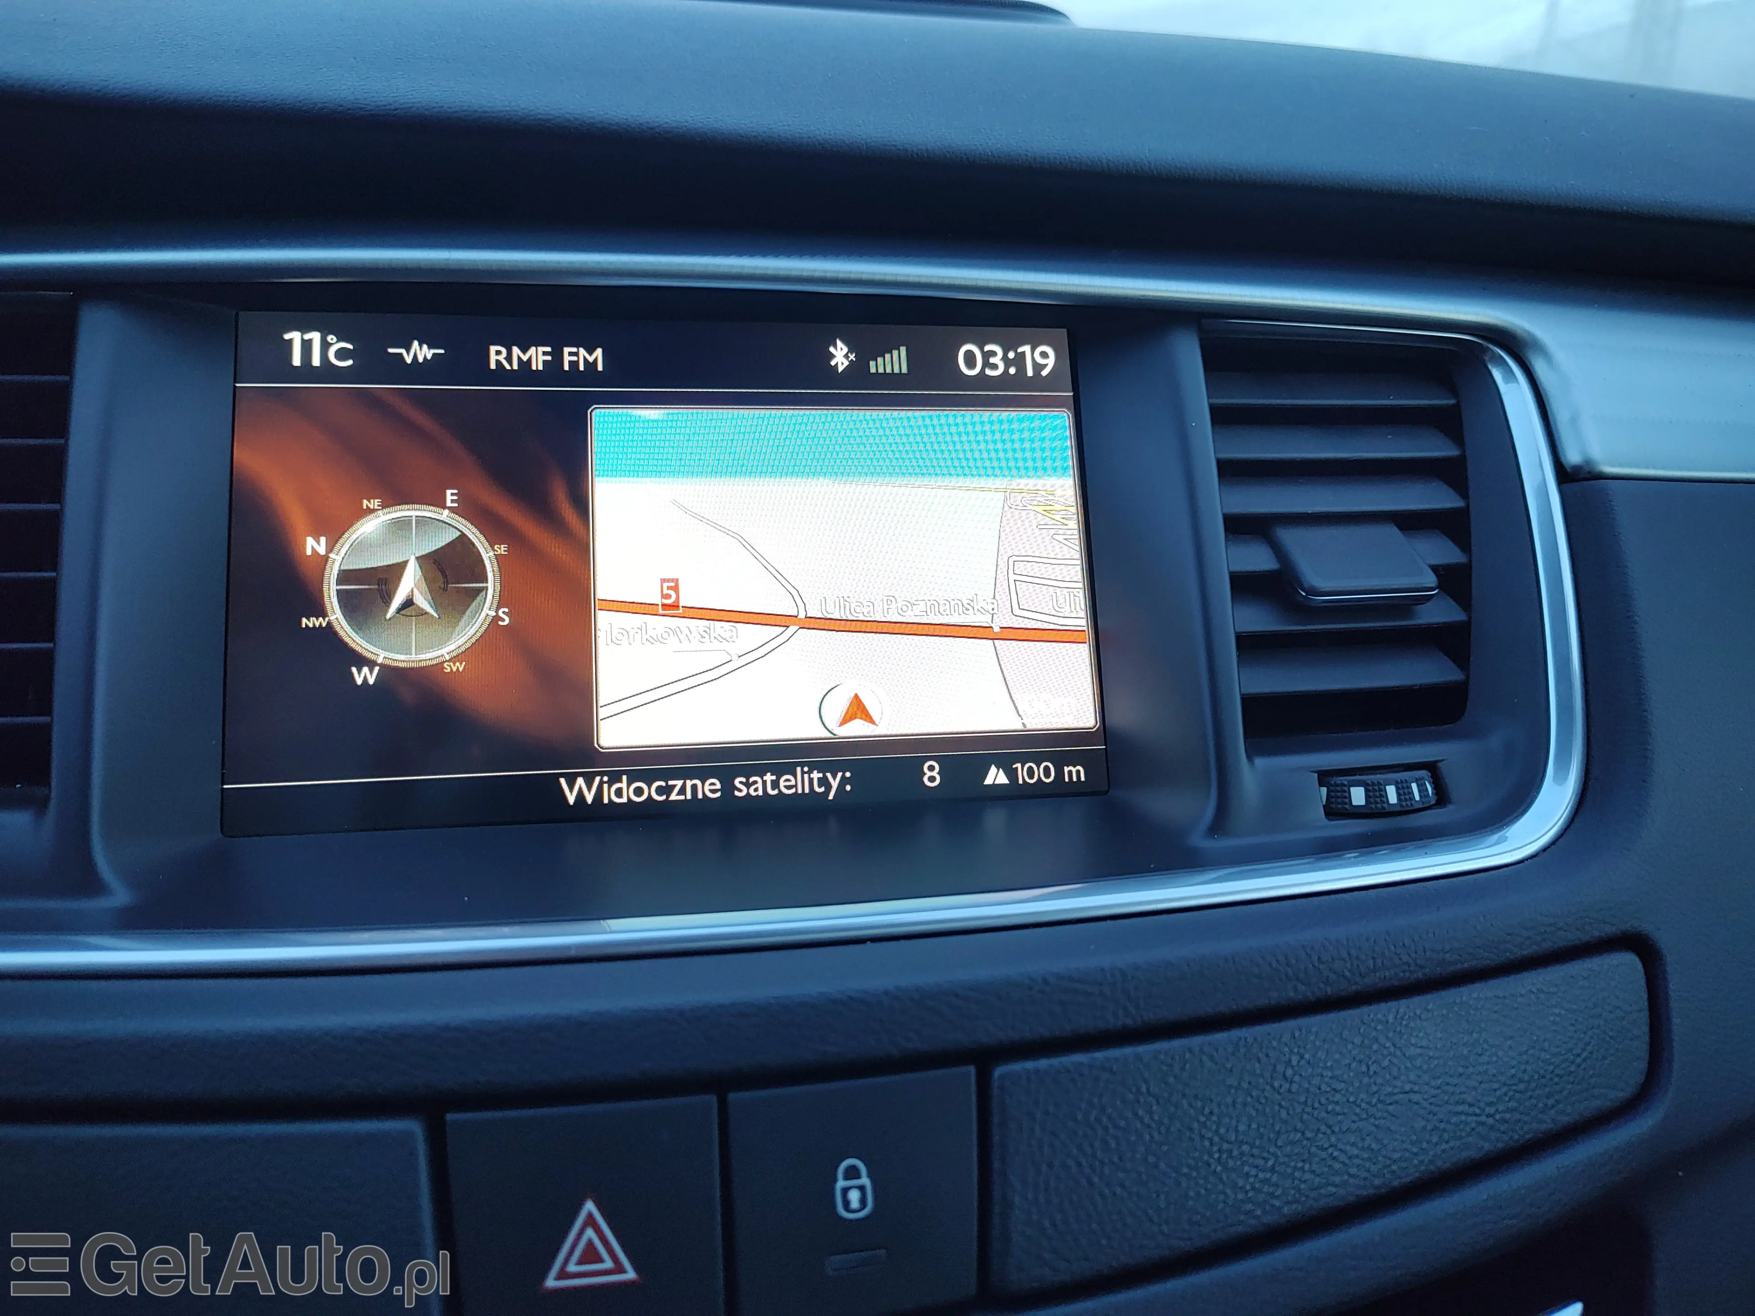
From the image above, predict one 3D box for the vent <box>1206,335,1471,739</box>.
[{"bbox_3d":[0.089,-0.022,0.229,0.049,0.079,0.030,-2,-9,-14],"label":"vent"}]

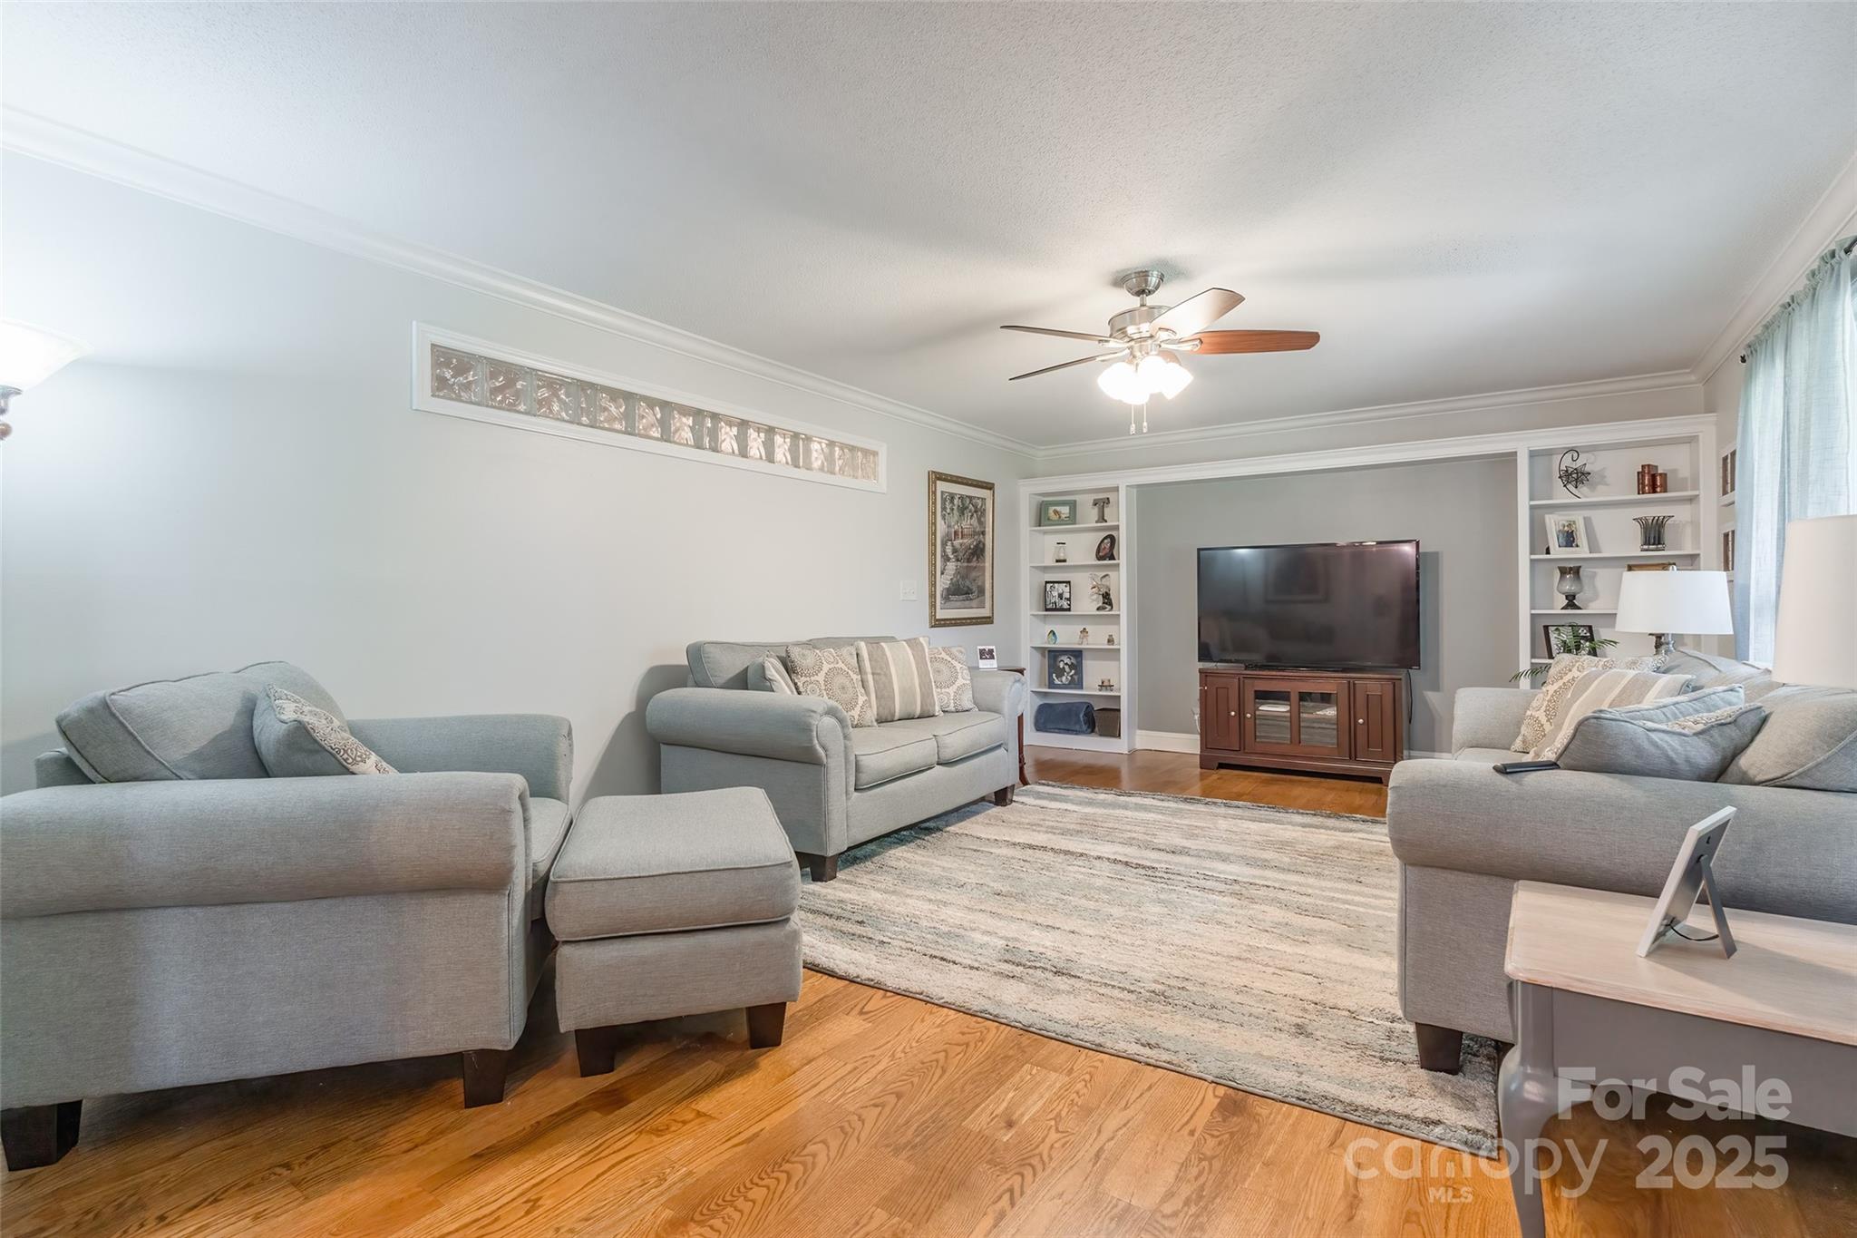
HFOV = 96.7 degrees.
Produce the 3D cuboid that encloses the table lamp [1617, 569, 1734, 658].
[{"bbox_3d":[3.393,0.107,3.751,0.410,0.660,0.410,-1,1,0],"label":"table lamp"}]

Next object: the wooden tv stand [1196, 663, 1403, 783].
[{"bbox_3d":[2.497,0.690,5.556,1.220,0.680,0.440,0,1,32],"label":"wooden tv stand"}]

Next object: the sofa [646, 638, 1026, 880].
[{"bbox_3d":[-0.341,0.585,4.323,1.000,0.970,1.800,0,1,35],"label":"sofa"}]

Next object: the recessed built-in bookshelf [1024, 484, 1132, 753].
[{"bbox_3d":[1.208,-0.014,6.607,0.890,2.090,0.300,0,1,32],"label":"recessed built-in bookshelf"}]

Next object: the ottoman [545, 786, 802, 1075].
[{"bbox_3d":[-0.704,0.840,2.369,0.580,0.510,0.740,-1,1,-17],"label":"ottoman"}]

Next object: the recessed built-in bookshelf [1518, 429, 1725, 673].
[{"bbox_3d":[3.993,-0.021,4.847,0.880,2.090,0.300,0,1,32],"label":"recessed built-in bookshelf"}]

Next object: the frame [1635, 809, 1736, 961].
[{"bbox_3d":[1.208,0.412,1.295,0.235,0.208,0.090,-1,1,-35],"label":"frame"}]

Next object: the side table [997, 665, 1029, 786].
[{"bbox_3d":[0.284,0.689,5.291,0.600,0.730,0.470,0,1,35],"label":"side table"}]

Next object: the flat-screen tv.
[{"bbox_3d":[2.491,-0.096,5.522,1.360,0.810,0.070,0,1,32],"label":"flat-screen tv"}]

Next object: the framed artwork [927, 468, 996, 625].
[{"bbox_3d":[0.261,-0.484,5.986,0.040,1.070,0.840,0,1,35],"label":"framed artwork"}]

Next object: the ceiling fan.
[{"bbox_3d":[0.847,-1.054,3.262,1.290,0.620,1.290,0,1,32],"label":"ceiling fan"}]

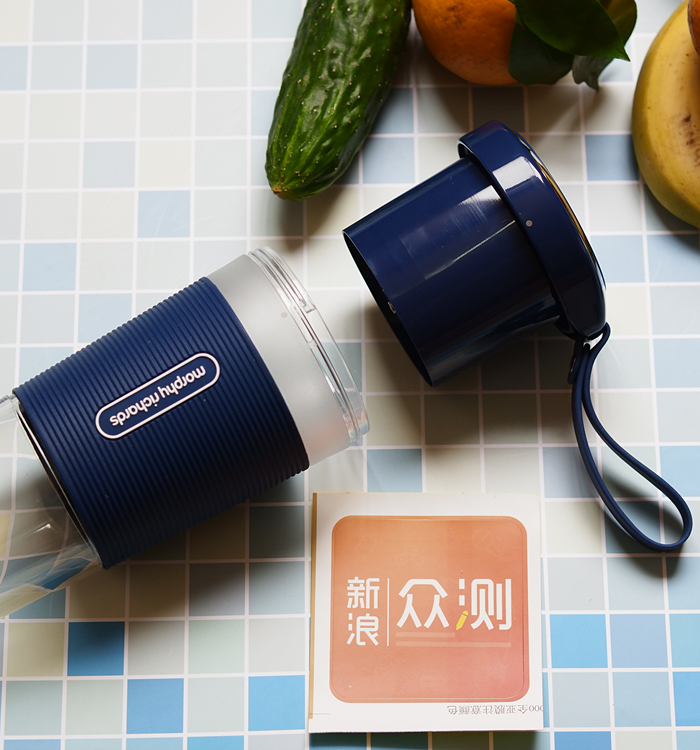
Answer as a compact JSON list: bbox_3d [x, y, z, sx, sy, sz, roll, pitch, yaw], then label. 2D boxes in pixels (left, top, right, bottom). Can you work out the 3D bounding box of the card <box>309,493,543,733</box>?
[{"bbox_3d":[0.029,0.089,0.934,0.086,0.003,0.094,0,68,0],"label":"card"}]

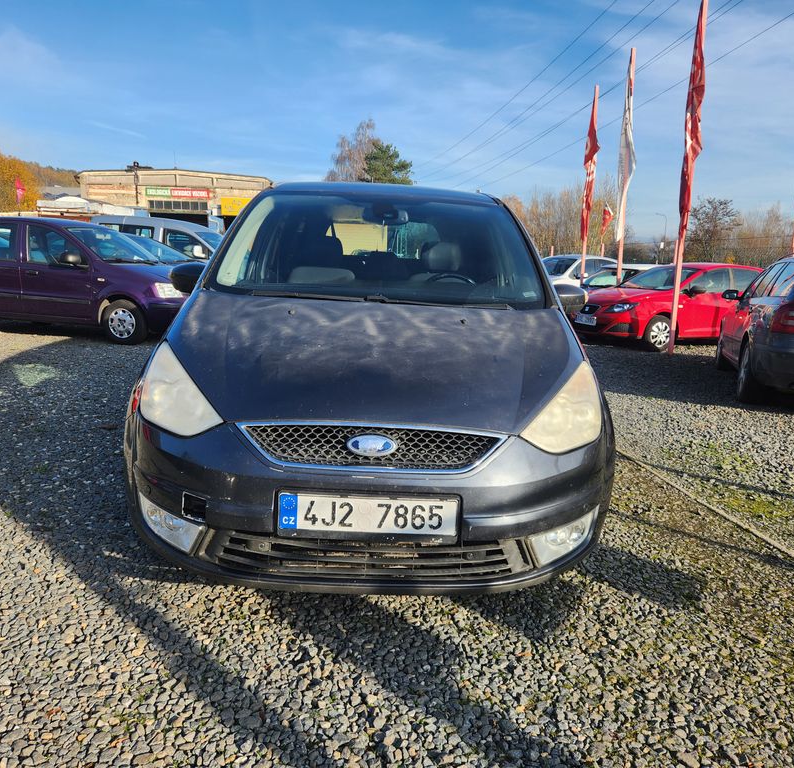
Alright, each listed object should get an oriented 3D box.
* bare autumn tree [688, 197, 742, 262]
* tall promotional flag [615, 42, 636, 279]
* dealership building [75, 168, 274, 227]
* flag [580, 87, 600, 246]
[{"bbox_3d":[15.446,-6.414,33.249,2.900,5.208,2.800,3,10,0],"label":"bare autumn tree"},{"bbox_3d":[4.488,-3.681,13.426,0.380,5.483,0.250,1,10,0],"label":"tall promotional flag"},{"bbox_3d":[-13.263,-11.444,49.863,12.187,6.308,14.000,4,10,6],"label":"dealership building"},{"bbox_3d":[4.636,-5.222,16.303,0.380,3.682,0.220,1,10,0],"label":"flag"}]

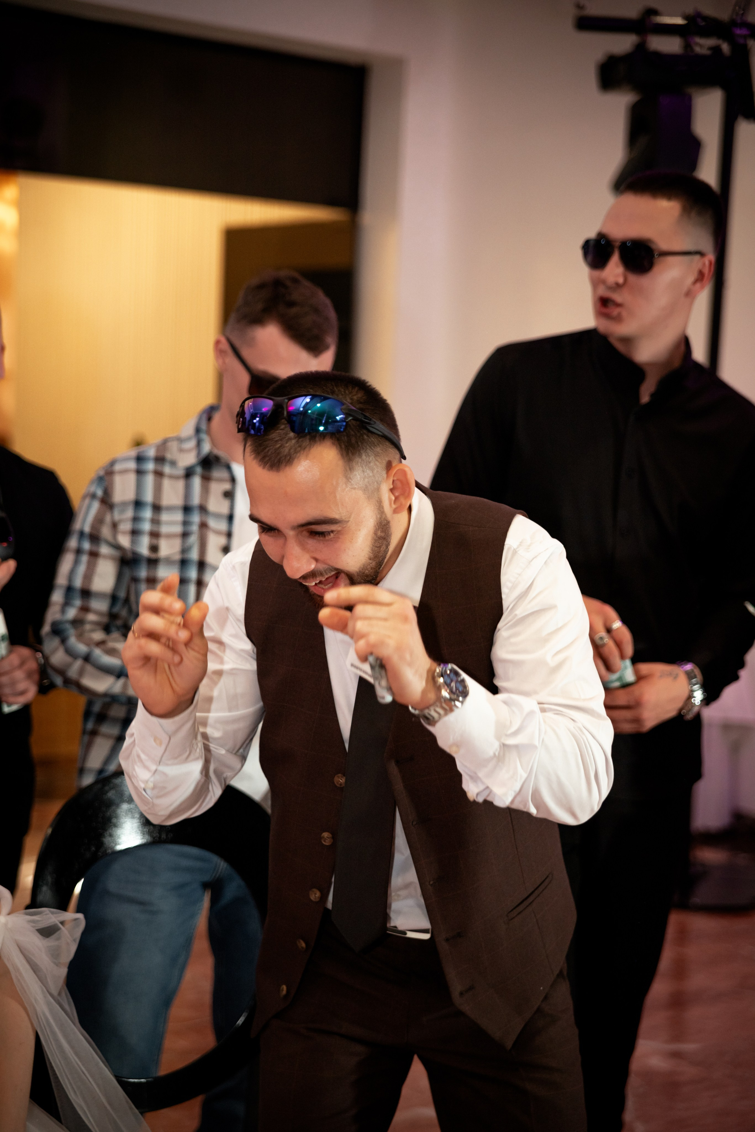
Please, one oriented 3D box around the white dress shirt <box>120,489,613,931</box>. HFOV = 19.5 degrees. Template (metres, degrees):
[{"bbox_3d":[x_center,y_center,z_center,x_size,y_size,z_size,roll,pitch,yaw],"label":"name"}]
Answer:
[{"bbox_3d":[-0.011,0.159,2.350,0.530,0.520,0.430,5,18,16],"label":"white dress shirt"}]

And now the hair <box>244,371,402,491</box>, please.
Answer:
[{"bbox_3d":[-0.054,-0.126,2.280,0.165,0.155,0.195,7,36,32],"label":"hair"}]

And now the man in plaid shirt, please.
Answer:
[{"bbox_3d":[-0.273,0.416,3.474,0.530,1.750,0.410,-2,9,-33],"label":"man in plaid shirt"}]

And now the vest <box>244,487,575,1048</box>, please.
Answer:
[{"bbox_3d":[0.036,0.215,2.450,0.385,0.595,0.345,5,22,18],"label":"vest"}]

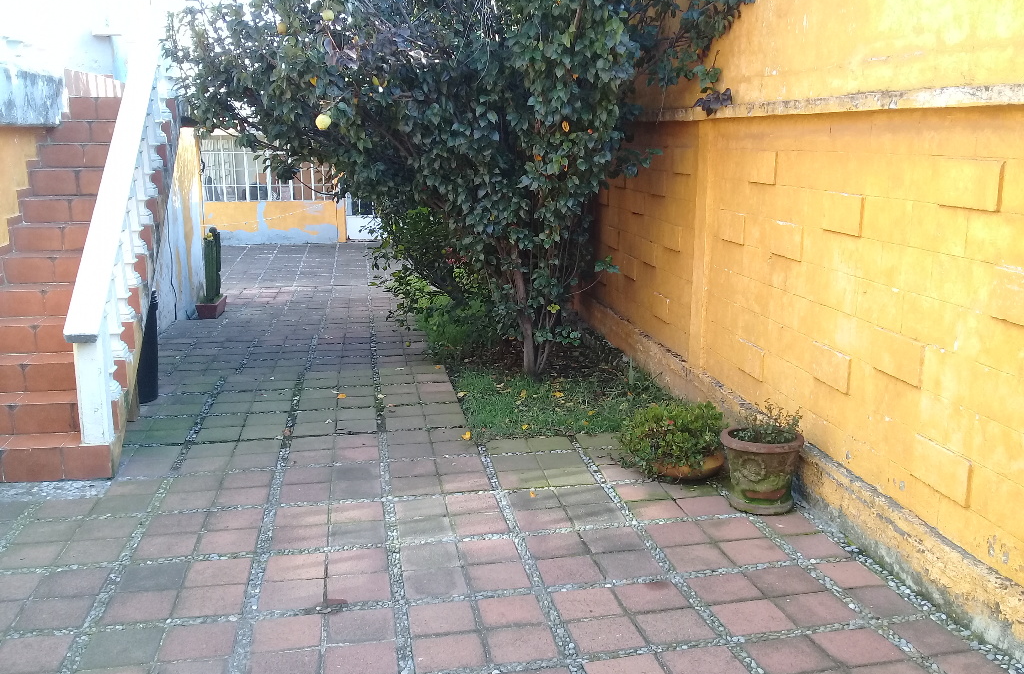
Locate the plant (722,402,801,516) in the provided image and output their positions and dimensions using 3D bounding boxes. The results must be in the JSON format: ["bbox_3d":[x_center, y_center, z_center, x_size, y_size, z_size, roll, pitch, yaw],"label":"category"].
[{"bbox_3d":[1.300,0.599,4.754,0.423,0.549,0.423,-3,12,-9],"label":"plant"}]

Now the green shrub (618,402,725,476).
[{"bbox_3d":[0.901,0.573,5.176,0.583,0.429,0.536,-3,12,-9],"label":"green shrub"}]

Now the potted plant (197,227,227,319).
[{"bbox_3d":[-3.302,-0.707,10.022,0.226,0.949,0.498,-2,12,-5],"label":"potted plant"}]

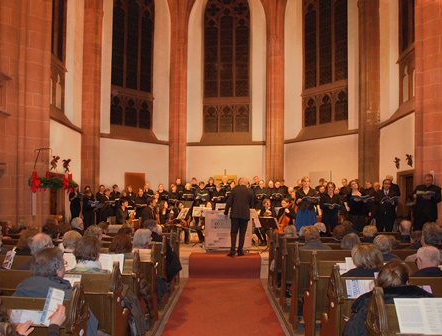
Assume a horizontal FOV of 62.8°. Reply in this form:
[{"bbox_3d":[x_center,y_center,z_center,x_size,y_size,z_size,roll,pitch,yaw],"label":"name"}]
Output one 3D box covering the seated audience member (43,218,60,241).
[{"bbox_3d":[-2.992,1.629,6.494,0.500,1.330,0.720,0,-6,0],"label":"seated audience member"}]

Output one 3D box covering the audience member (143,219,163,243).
[{"bbox_3d":[-1.086,1.500,5.632,0.500,1.420,0.720,0,-6,0],"label":"audience member"}]

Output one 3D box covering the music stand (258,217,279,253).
[{"bbox_3d":[1.138,1.574,8.588,0.480,0.800,0.450,0,-6,5],"label":"music stand"}]

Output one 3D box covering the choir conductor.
[{"bbox_3d":[0.400,1.069,8.055,0.620,1.720,0.450,0,-6,-5],"label":"choir conductor"}]

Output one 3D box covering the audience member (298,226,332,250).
[{"bbox_3d":[1.233,1.459,4.872,0.500,1.350,0.720,0,-6,0],"label":"audience member"}]

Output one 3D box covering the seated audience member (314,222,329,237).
[{"bbox_3d":[1.761,1.641,6.522,0.500,1.310,0.720,0,-6,0],"label":"seated audience member"}]

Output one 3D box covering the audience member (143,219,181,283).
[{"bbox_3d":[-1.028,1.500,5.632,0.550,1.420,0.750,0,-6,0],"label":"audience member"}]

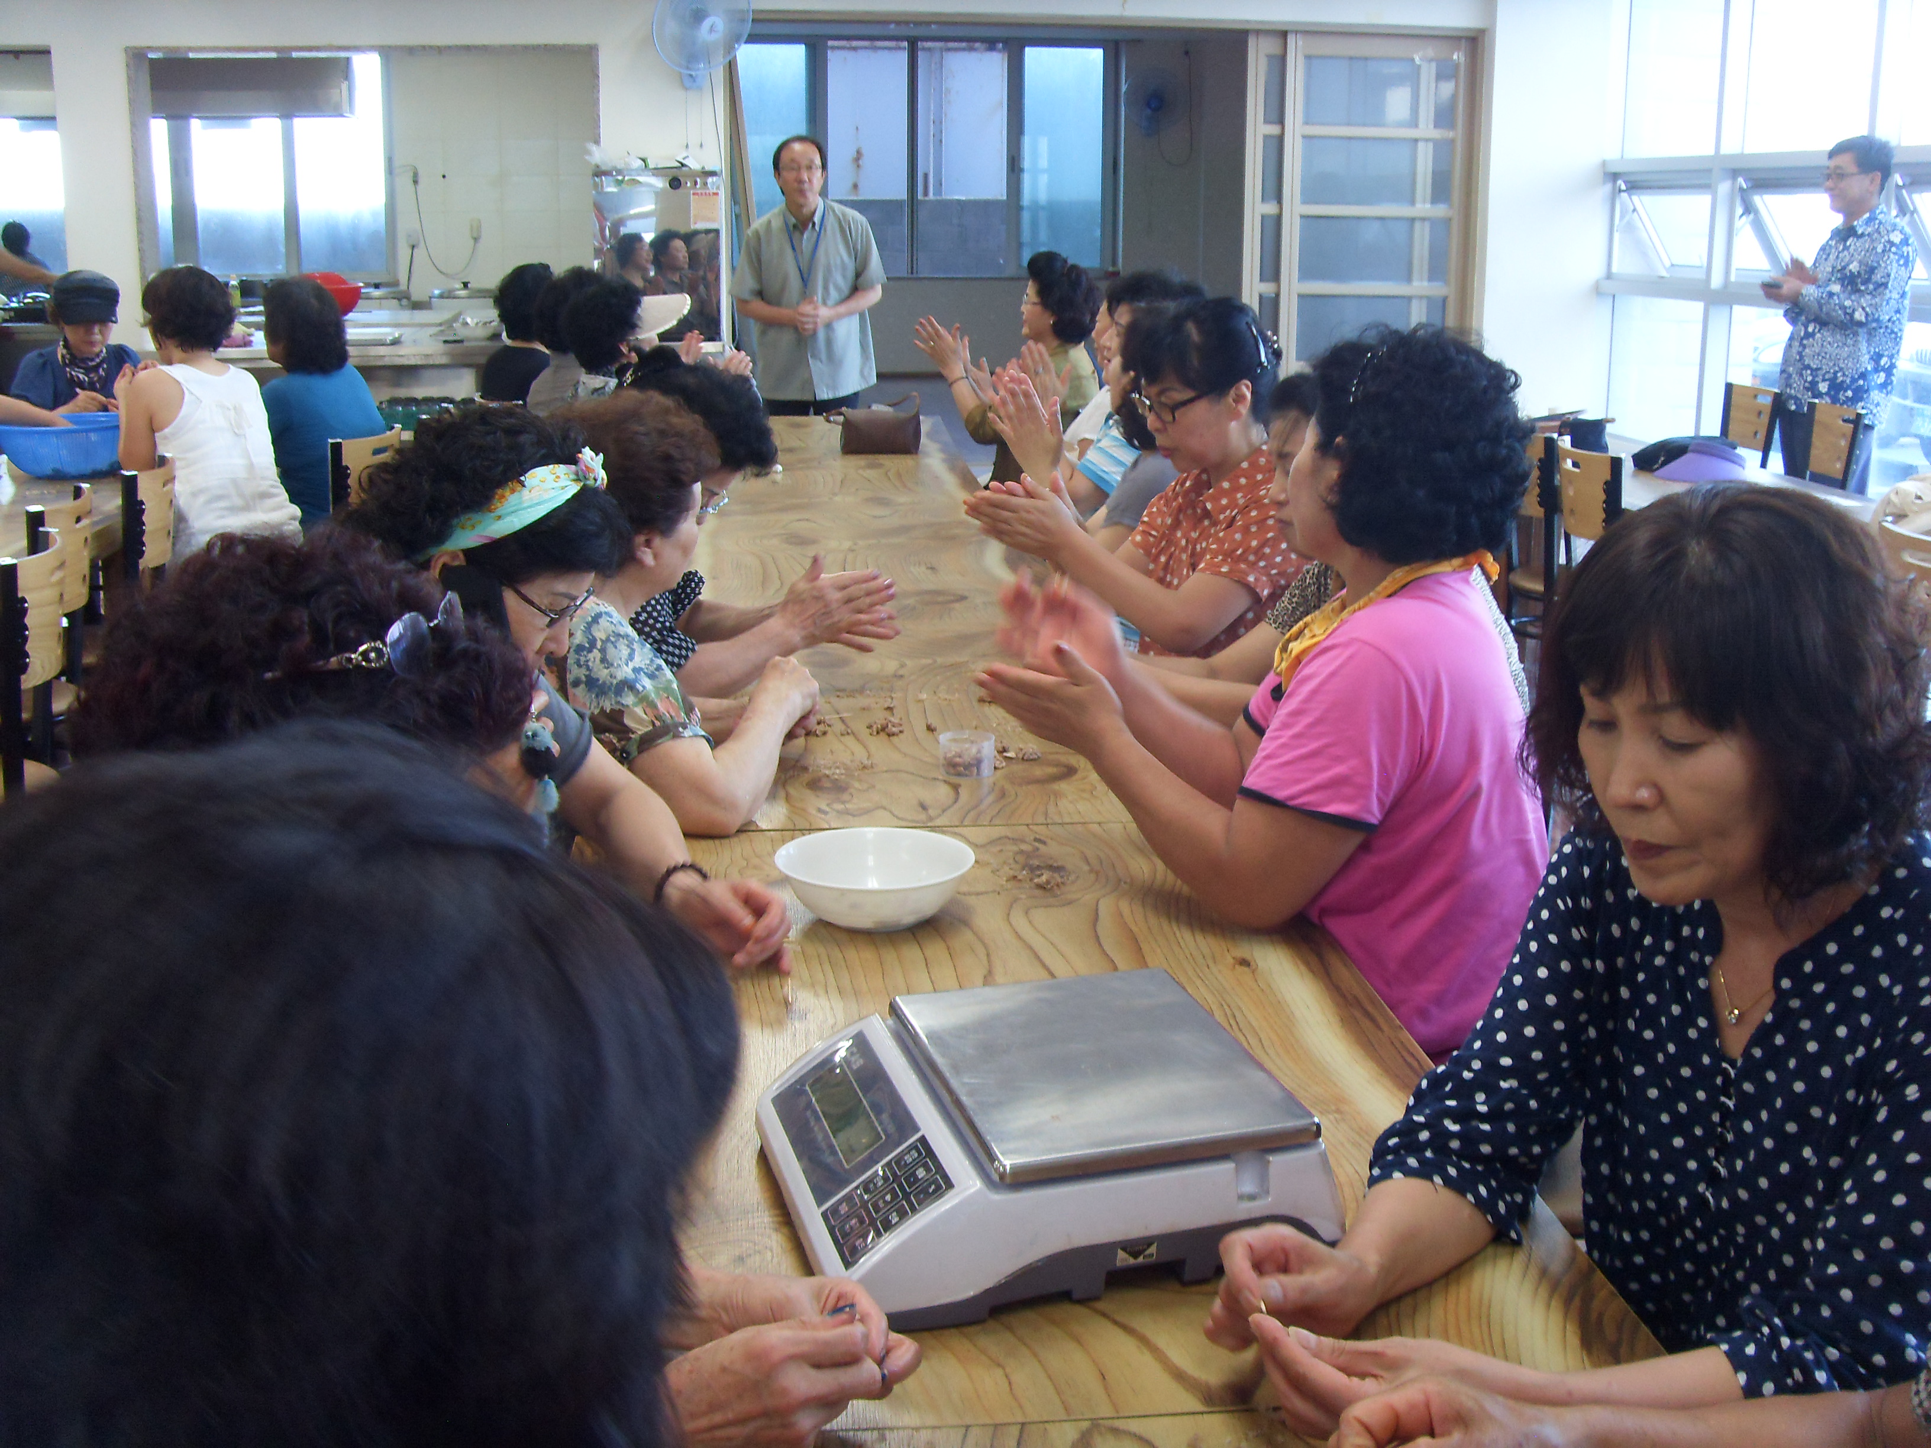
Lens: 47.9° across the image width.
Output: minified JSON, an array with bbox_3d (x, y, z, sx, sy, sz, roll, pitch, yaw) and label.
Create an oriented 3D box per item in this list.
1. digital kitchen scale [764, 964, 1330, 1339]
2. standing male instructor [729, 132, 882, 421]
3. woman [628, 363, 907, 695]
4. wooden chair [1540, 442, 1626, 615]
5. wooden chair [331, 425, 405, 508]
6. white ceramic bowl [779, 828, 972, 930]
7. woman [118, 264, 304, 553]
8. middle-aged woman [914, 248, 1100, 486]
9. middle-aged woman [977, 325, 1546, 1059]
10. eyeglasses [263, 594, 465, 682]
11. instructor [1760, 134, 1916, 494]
[{"bbox_3d":[0.056,0.298,1.600,0.350,0.108,0.325,-4,15,-16],"label":"digital kitchen scale"},{"bbox_3d":[-0.527,-1.163,7.358,0.510,1.620,0.320,0,14,-2],"label":"standing male instructor"},{"bbox_3d":[-0.450,0.052,3.312,0.720,1.220,0.450,-2,14,-8],"label":"woman"},{"bbox_3d":[1.775,-0.290,5.545,0.490,0.835,0.410,-2,14,-8],"label":"wooden chair"},{"bbox_3d":[-1.742,-0.352,5.695,0.490,0.835,0.410,4,15,16],"label":"wooden chair"},{"bbox_3d":[-0.094,0.165,2.215,0.205,0.065,0.205,0,14,0],"label":"white ceramic bowl"},{"bbox_3d":[-1.787,-0.436,5.151,0.440,1.260,0.600,-13,19,-43],"label":"woman"},{"bbox_3d":[0.130,-0.650,6.021,0.600,1.280,0.450,3,14,10],"label":"middle-aged woman"},{"bbox_3d":[0.323,0.232,2.428,0.660,1.310,0.460,5,15,17],"label":"middle-aged woman"},{"bbox_3d":[-0.467,-0.060,1.650,0.140,0.048,0.140,-9,17,14],"label":"eyeglasses"},{"bbox_3d":[2.657,-0.979,6.708,0.420,1.620,0.470,4,14,13],"label":"instructor"}]

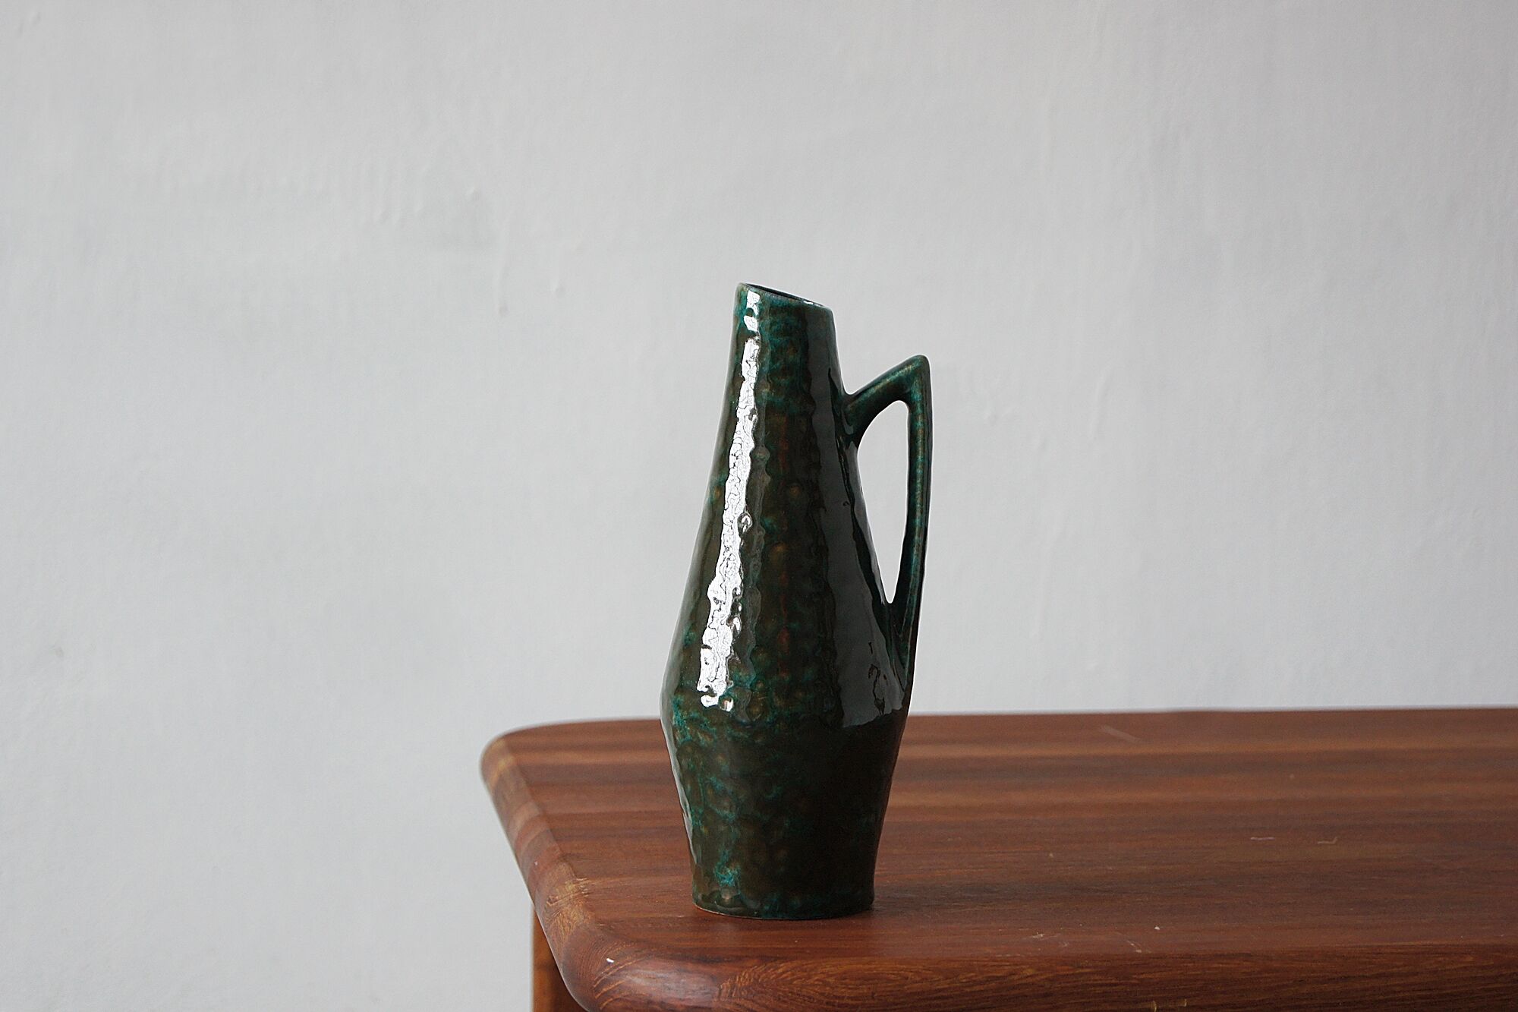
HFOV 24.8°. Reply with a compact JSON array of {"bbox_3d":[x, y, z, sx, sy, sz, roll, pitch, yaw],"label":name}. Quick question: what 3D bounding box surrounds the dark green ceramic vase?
[{"bbox_3d":[0.013,0.032,1.224,0.096,0.220,0.089,1,4,8],"label":"dark green ceramic vase"}]

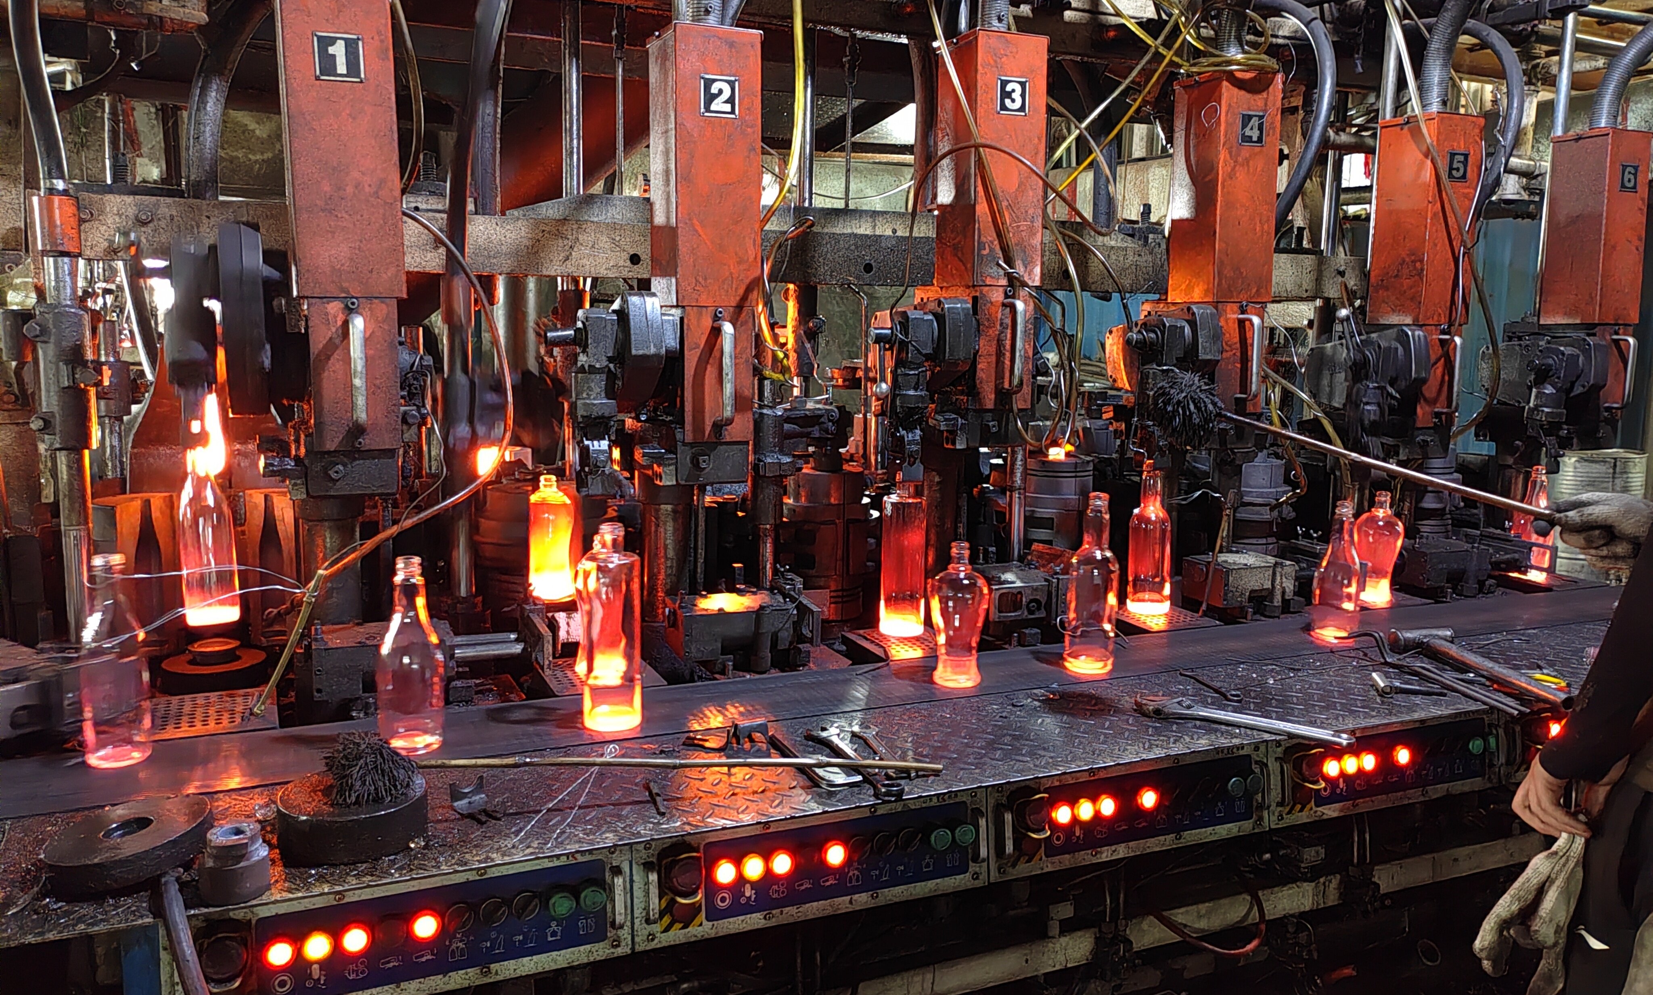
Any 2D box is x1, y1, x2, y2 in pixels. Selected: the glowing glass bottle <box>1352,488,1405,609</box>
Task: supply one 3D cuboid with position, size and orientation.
[{"bbox_3d":[1.100,0.099,2.574,0.090,0.222,0.090,-3,9,-25],"label":"glowing glass bottle"}]

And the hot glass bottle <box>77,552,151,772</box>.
[{"bbox_3d":[-0.849,0.193,1.536,0.080,0.246,0.080,-3,9,-25],"label":"hot glass bottle"}]

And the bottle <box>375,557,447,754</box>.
[{"bbox_3d":[-0.519,0.194,1.609,0.081,0.239,0.081,-3,9,-25],"label":"bottle"}]

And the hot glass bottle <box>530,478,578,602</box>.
[{"bbox_3d":[-0.469,0.068,2.208,0.077,0.212,0.077,-3,9,-25],"label":"hot glass bottle"}]

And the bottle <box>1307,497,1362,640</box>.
[{"bbox_3d":[1.006,0.141,2.522,0.088,0.268,0.088,-3,9,-25],"label":"bottle"}]

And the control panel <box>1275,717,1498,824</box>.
[{"bbox_3d":[0.874,0.413,1.993,0.483,0.133,0.070,-3,3,-25],"label":"control panel"}]

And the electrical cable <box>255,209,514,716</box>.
[{"bbox_3d":[-0.672,-0.055,1.961,0.384,0.758,0.200,-3,9,-25],"label":"electrical cable"}]

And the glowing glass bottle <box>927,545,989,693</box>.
[{"bbox_3d":[0.198,0.174,1.943,0.090,0.217,0.090,1,8,0],"label":"glowing glass bottle"}]

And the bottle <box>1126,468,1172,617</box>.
[{"bbox_3d":[0.615,0.079,2.444,0.079,0.279,0.079,1,8,0],"label":"bottle"}]

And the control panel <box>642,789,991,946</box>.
[{"bbox_3d":[-0.004,0.455,1.591,0.483,0.133,0.070,-3,3,-25],"label":"control panel"}]

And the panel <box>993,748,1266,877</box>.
[{"bbox_3d":[0.435,0.434,1.792,0.483,0.133,0.070,-3,3,-25],"label":"panel"}]

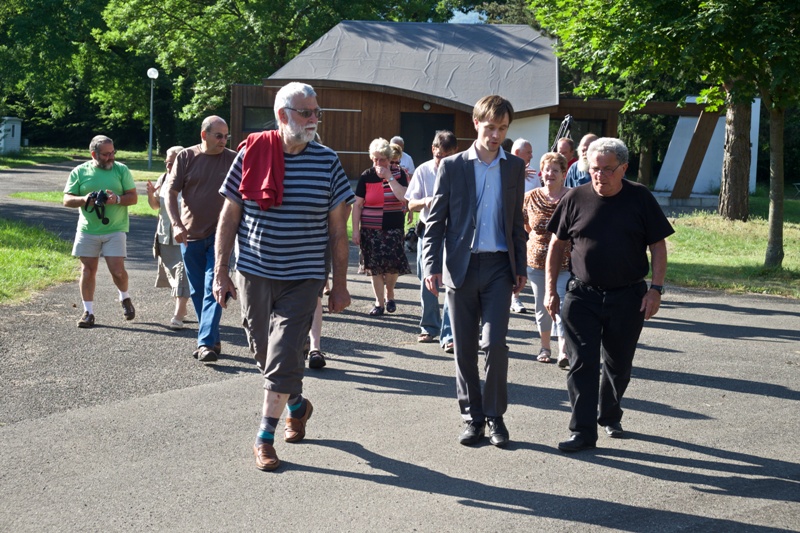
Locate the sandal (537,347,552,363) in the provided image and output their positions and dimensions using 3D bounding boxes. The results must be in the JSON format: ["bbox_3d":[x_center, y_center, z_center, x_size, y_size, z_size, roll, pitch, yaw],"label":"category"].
[{"bbox_3d":[1.070,0.650,9.700,0.100,0.090,0.250,3,6,13],"label":"sandal"}]

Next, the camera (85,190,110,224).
[{"bbox_3d":[-2.504,-0.489,10.850,0.200,0.270,0.150,0,6,-14],"label":"camera"}]

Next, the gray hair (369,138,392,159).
[{"bbox_3d":[-0.175,-1.067,11.850,0.210,0.180,0.220,3,6,9],"label":"gray hair"}]

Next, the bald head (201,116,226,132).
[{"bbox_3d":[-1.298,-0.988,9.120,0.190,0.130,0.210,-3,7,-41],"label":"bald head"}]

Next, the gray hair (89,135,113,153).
[{"bbox_3d":[-2.525,-1.037,11.050,0.210,0.160,0.190,7,8,45],"label":"gray hair"}]

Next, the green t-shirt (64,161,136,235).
[{"bbox_3d":[-2.540,-0.586,11.100,0.630,0.620,0.380,0,6,-16],"label":"green t-shirt"}]

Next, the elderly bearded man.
[{"bbox_3d":[-0.591,0.024,6.450,0.680,1.850,0.800,1,6,-8],"label":"elderly bearded man"}]

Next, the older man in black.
[{"bbox_3d":[1.110,0.116,6.900,0.660,1.640,0.620,3,6,15],"label":"older man in black"}]

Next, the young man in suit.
[{"bbox_3d":[0.375,0.016,6.800,0.540,1.830,0.480,1,5,-7],"label":"young man in suit"}]

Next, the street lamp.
[{"bbox_3d":[-10.385,-6.241,55.000,0.500,4.250,0.500,2,5,0],"label":"street lamp"}]

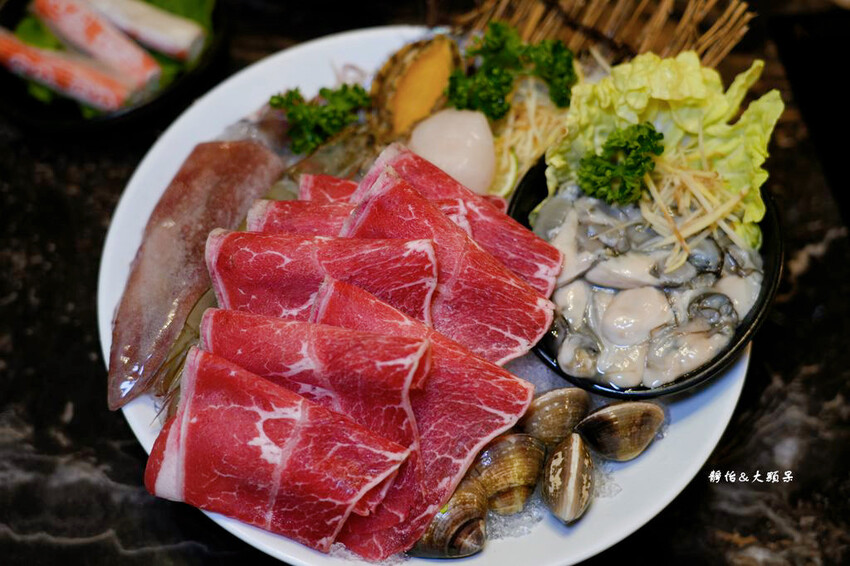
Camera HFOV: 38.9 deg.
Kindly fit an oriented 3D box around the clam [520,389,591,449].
[{"bbox_3d":[0.060,0.064,0.566,0.041,0.034,0.023,-25,71,-12],"label":"clam"}]

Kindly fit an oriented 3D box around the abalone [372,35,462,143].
[{"bbox_3d":[-0.005,-0.107,0.659,0.049,0.026,0.065,32,77,-22],"label":"abalone"}]

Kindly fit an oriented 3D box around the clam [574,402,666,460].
[{"bbox_3d":[0.092,0.070,0.567,0.043,0.035,0.022,-7,61,-7],"label":"clam"}]

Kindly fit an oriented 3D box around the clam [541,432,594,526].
[{"bbox_3d":[0.066,0.090,0.554,0.023,0.035,0.044,7,72,-5],"label":"clam"}]

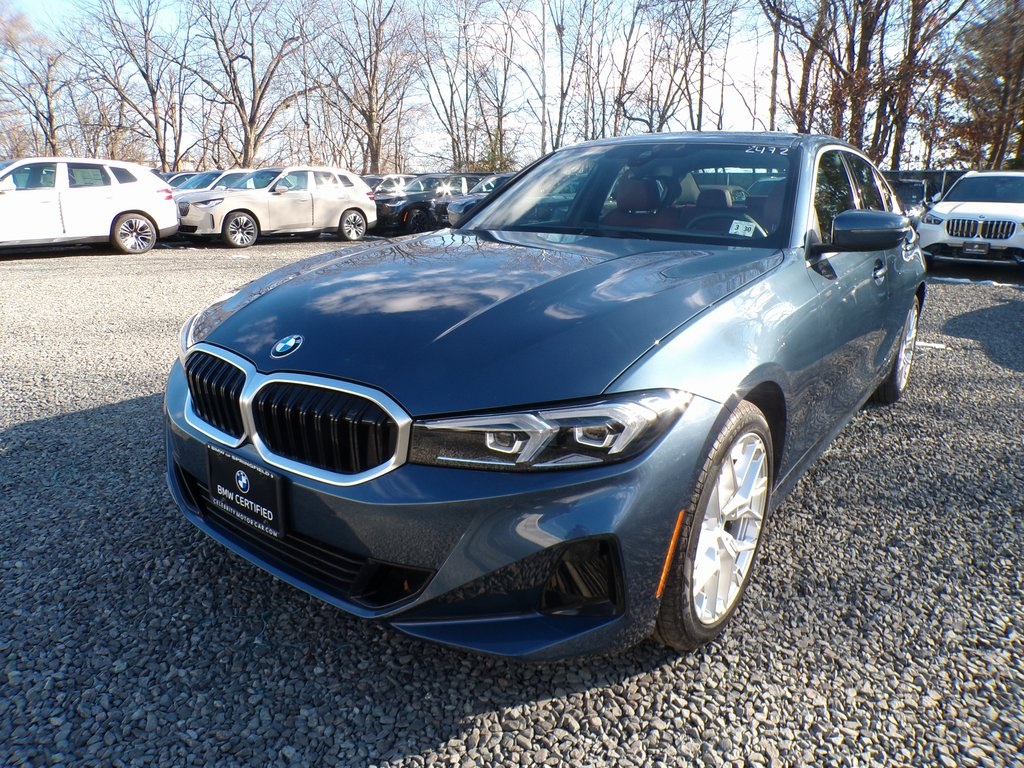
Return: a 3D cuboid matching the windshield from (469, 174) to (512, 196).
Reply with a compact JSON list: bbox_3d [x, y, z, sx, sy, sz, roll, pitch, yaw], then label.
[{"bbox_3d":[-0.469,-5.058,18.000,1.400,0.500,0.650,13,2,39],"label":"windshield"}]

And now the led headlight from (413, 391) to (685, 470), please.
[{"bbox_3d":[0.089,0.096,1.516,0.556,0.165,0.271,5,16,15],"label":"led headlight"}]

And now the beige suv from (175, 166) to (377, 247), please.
[{"bbox_3d":[-5.327,-4.094,16.295,1.920,1.660,4.755,13,20,39],"label":"beige suv"}]

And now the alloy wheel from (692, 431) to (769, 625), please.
[{"bbox_3d":[0.507,0.360,1.893,0.190,0.510,0.510,12,18,35],"label":"alloy wheel"}]

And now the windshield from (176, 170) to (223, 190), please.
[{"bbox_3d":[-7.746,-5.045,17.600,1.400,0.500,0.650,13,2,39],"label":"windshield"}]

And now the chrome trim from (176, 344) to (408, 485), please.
[{"bbox_3d":[-0.576,0.062,1.680,0.850,0.245,0.160,12,18,35],"label":"chrome trim"}]

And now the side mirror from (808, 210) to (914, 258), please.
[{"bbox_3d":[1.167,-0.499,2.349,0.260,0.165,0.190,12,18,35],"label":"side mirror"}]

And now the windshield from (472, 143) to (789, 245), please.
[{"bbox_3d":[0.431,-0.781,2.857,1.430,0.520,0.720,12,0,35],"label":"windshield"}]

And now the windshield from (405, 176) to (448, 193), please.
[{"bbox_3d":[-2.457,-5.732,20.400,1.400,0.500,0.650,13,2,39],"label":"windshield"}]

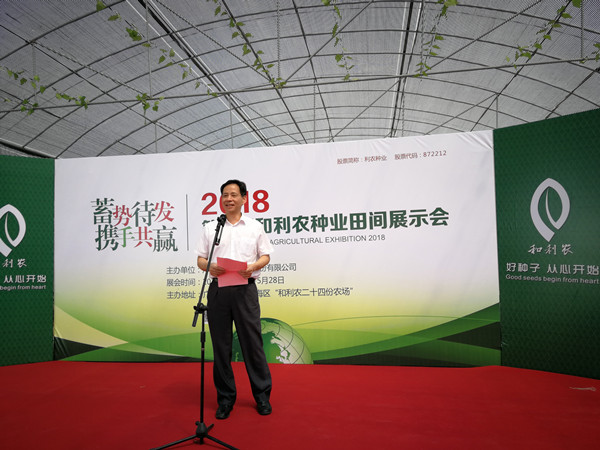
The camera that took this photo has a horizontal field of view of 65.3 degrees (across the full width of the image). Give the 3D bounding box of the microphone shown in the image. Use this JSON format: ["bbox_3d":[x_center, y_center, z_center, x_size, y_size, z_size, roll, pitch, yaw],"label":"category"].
[{"bbox_3d":[-0.519,0.034,3.070,0.050,0.240,0.050,11,-30,0],"label":"microphone"}]

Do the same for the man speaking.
[{"bbox_3d":[-0.472,0.510,3.390,0.540,1.700,0.430,-1,-2,-2],"label":"man speaking"}]

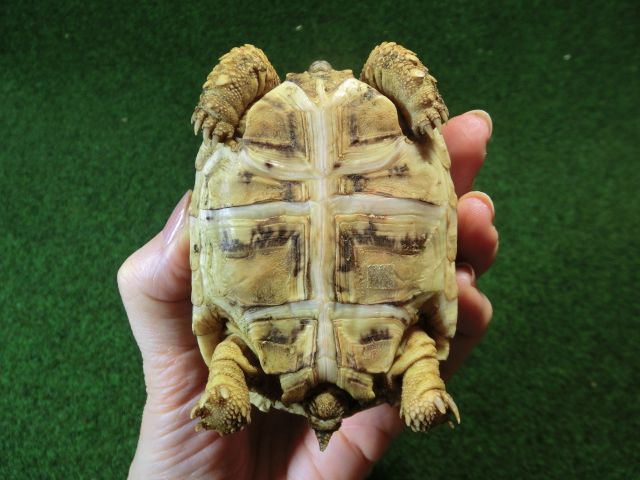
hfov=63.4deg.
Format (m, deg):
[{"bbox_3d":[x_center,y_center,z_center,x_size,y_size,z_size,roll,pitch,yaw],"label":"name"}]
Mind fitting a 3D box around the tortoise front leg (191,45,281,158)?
[{"bbox_3d":[-0.029,-0.050,0.180,0.021,0.021,0.037,31,90,-11],"label":"tortoise front leg"}]

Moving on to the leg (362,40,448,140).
[{"bbox_3d":[0.030,-0.052,0.180,0.021,0.021,0.036,-31,90,11],"label":"leg"}]

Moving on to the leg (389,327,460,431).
[{"bbox_3d":[0.036,0.049,0.182,0.022,0.022,0.036,-12,90,-20],"label":"leg"}]

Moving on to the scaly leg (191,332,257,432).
[{"bbox_3d":[-0.033,0.051,0.182,0.022,0.022,0.035,12,90,20],"label":"scaly leg"}]

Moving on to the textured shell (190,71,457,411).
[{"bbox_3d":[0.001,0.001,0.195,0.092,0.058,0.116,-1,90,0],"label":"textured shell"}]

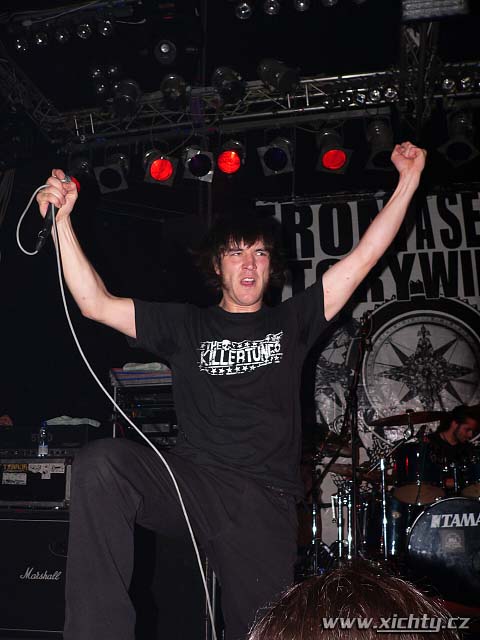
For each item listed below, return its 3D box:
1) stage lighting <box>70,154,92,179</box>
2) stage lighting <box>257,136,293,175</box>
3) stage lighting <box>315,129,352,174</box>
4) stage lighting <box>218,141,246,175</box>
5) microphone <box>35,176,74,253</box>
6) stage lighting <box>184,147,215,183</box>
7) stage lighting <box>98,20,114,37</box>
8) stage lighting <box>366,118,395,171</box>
[{"bbox_3d":[-1.433,-1.367,5.966,0.220,0.220,0.280,3,32,-23],"label":"stage lighting"},{"bbox_3d":[0.298,-1.353,5.501,0.250,0.250,0.320,-3,29,14],"label":"stage lighting"},{"bbox_3d":[0.757,-1.353,5.374,0.250,0.320,0.250,-1,-43,1],"label":"stage lighting"},{"bbox_3d":[-0.076,-1.369,5.602,0.225,0.225,0.300,-2,31,11],"label":"stage lighting"},{"bbox_3d":[-0.469,-0.267,1.700,0.050,0.210,0.050,29,0,-18],"label":"microphone"},{"bbox_3d":[-0.358,-1.327,5.676,0.250,0.250,0.320,1,30,-15],"label":"stage lighting"},{"bbox_3d":[-0.863,-1.883,4.300,0.095,0.095,0.100,2,32,-16],"label":"stage lighting"},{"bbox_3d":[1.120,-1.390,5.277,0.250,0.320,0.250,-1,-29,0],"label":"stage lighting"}]

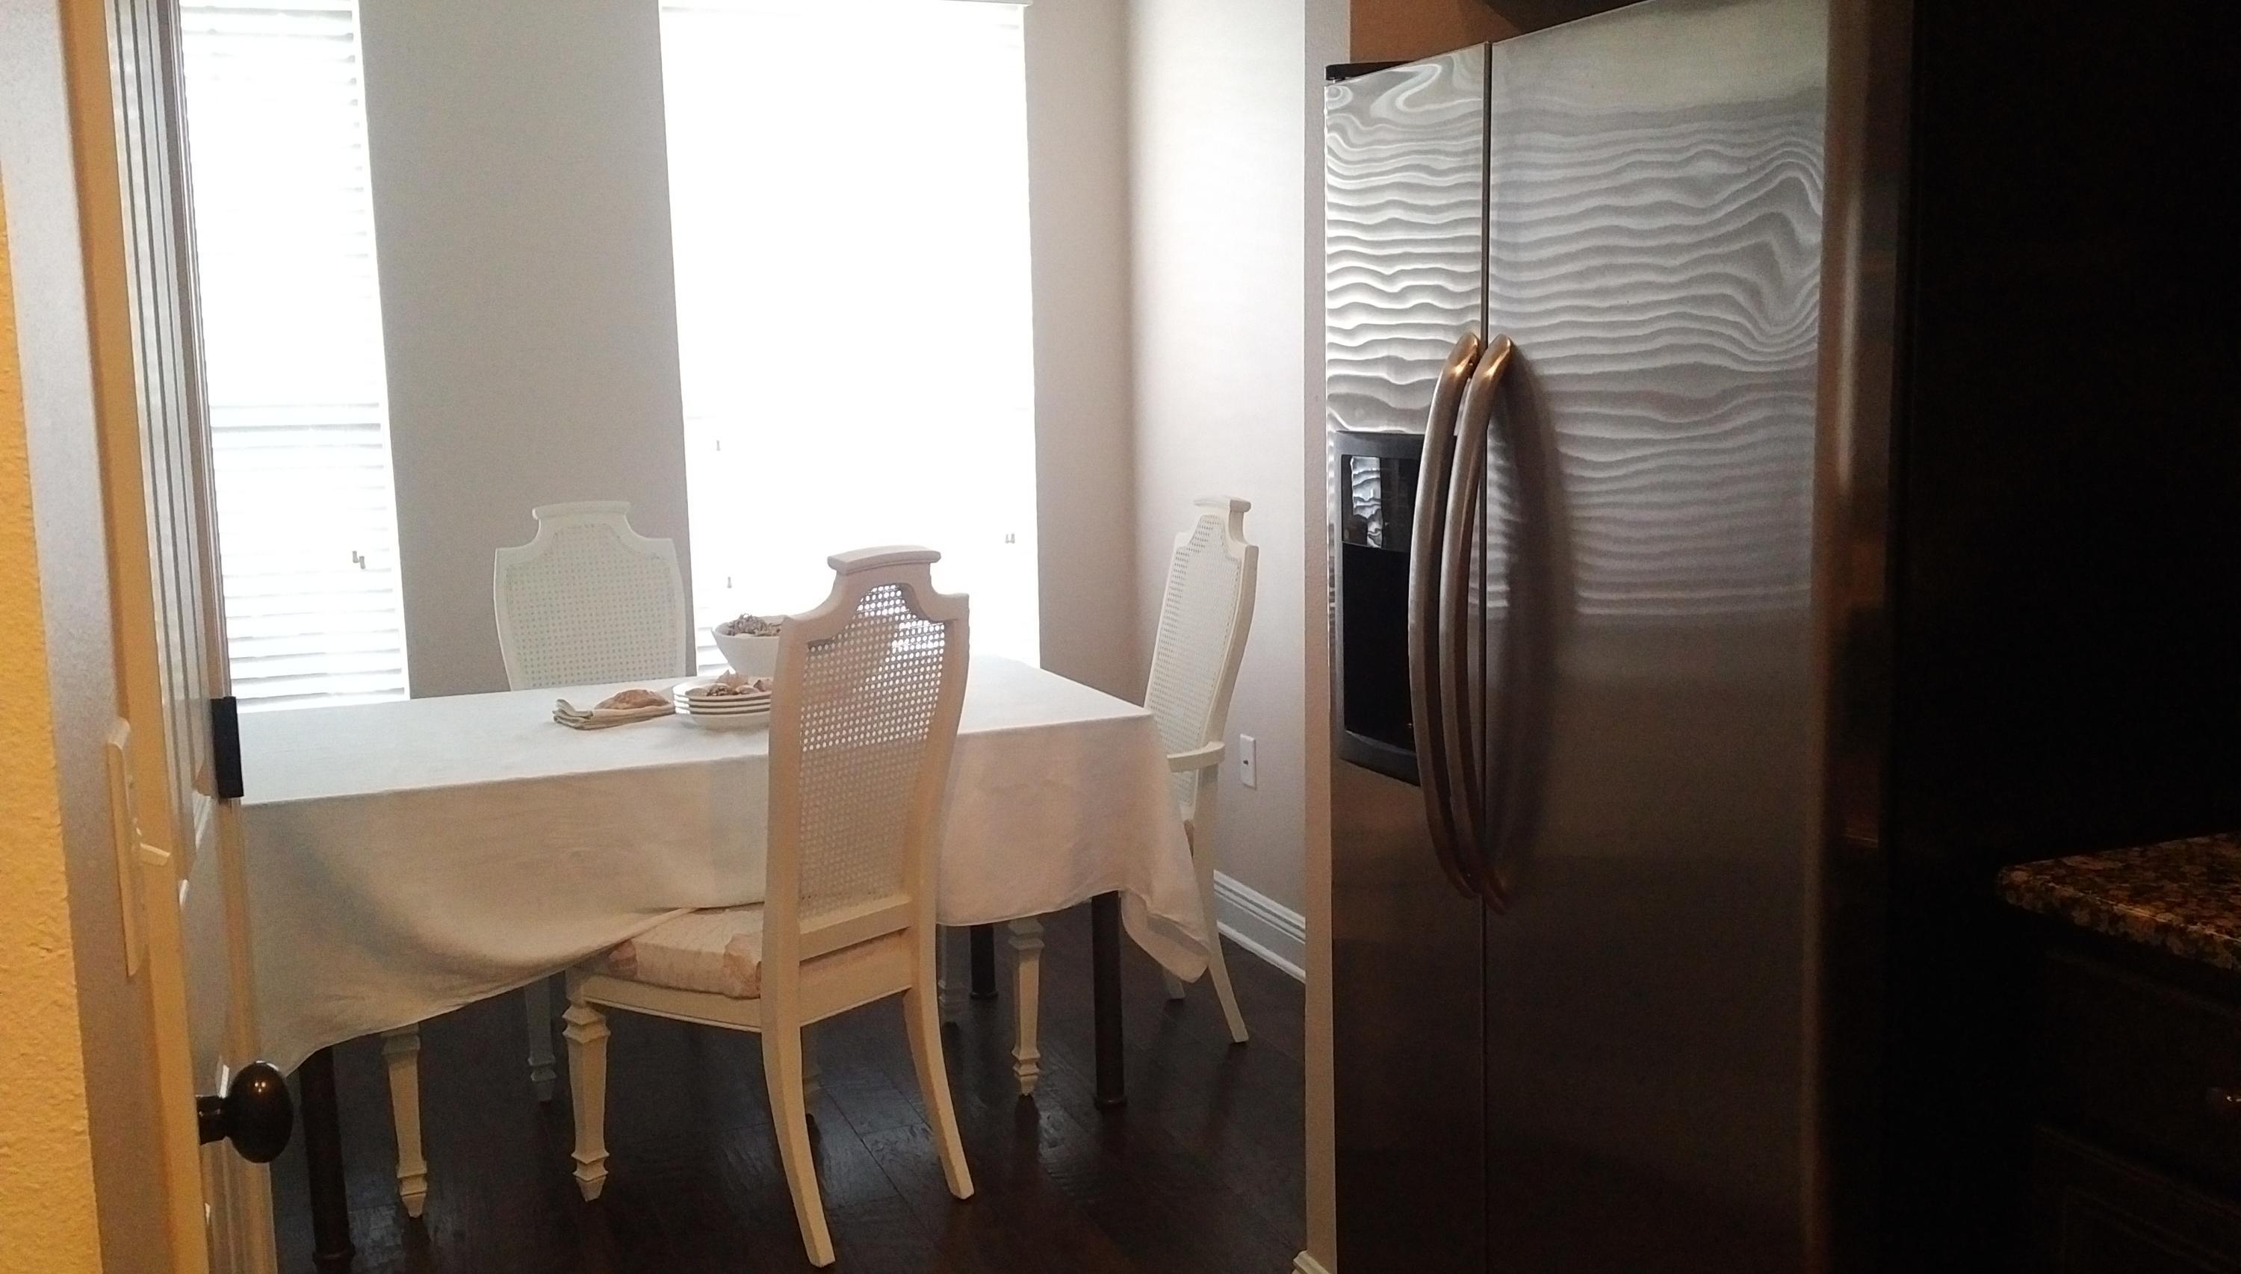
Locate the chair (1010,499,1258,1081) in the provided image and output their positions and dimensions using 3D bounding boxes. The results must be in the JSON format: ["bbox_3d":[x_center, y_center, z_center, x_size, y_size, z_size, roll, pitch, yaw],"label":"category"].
[{"bbox_3d":[-0.038,0.286,3.568,0.602,1.106,0.550,-5,9,-24],"label":"chair"}]

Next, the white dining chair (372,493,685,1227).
[{"bbox_3d":[-1.032,0.295,3.621,0.500,1.106,0.602,-5,9,-26],"label":"white dining chair"}]

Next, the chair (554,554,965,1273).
[{"bbox_3d":[-0.554,0.393,2.879,0.602,1.106,0.500,6,11,40],"label":"chair"}]

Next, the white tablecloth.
[{"bbox_3d":[-0.782,0.392,3.281,1.599,0.502,0.933,-5,9,-24],"label":"white tablecloth"}]

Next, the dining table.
[{"bbox_3d":[-0.780,0.516,3.299,1.529,0.752,0.873,-5,9,-24],"label":"dining table"}]

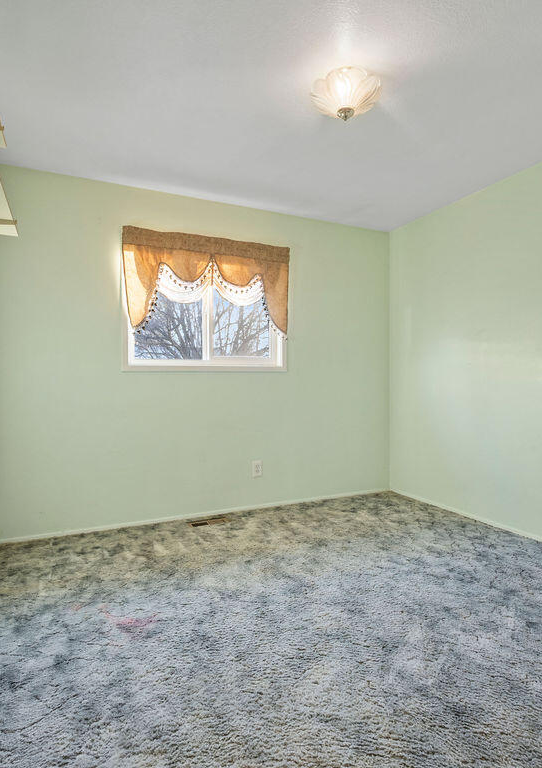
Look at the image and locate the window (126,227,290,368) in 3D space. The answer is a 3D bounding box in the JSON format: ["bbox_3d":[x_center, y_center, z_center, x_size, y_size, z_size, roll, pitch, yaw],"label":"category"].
[{"bbox_3d":[-0.468,-0.605,3.234,1.314,1.020,0.080,0,1,-24],"label":"window"}]

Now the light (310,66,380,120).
[{"bbox_3d":[0.351,-1.321,1.942,0.320,0.174,0.320,0,0,0],"label":"light"}]

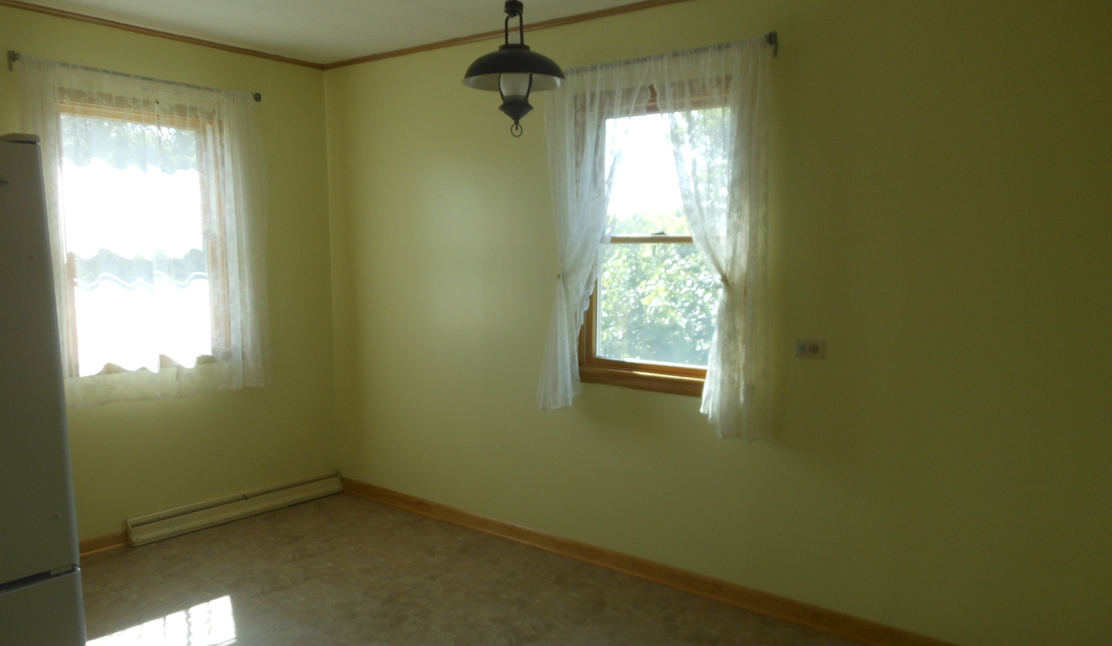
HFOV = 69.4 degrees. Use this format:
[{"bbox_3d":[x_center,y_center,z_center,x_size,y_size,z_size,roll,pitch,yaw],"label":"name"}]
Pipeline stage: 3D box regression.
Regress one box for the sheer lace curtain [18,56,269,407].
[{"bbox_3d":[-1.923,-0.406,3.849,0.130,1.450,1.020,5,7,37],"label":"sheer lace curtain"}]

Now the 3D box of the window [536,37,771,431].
[{"bbox_3d":[0.368,-0.324,3.333,1.070,1.500,0.110,5,7,37],"label":"window"}]

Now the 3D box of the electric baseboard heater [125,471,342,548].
[{"bbox_3d":[-1.678,0.973,4.337,0.068,0.130,1.200,5,8,39],"label":"electric baseboard heater"}]

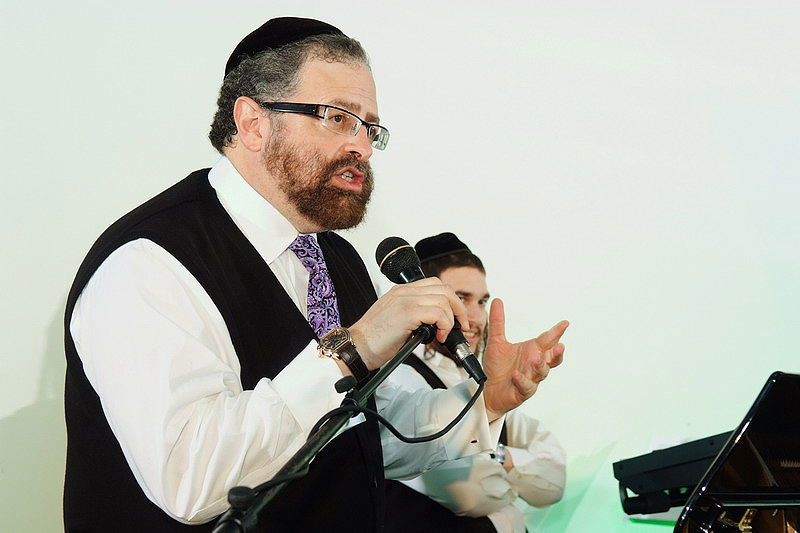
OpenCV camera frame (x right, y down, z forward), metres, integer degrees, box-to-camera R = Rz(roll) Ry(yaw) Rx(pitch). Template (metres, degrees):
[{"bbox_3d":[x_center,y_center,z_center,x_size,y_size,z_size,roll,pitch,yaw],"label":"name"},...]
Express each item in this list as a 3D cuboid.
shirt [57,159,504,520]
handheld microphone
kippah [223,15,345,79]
[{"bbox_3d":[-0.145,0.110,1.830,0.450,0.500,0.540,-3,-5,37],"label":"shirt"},{"bbox_3d":[0.041,0.054,1.780,0.050,0.217,0.050,-15,-26,-51],"label":"handheld microphone"},{"bbox_3d":[-0.149,-0.286,1.840,0.165,0.058,0.162,-24,-10,37],"label":"kippah"}]

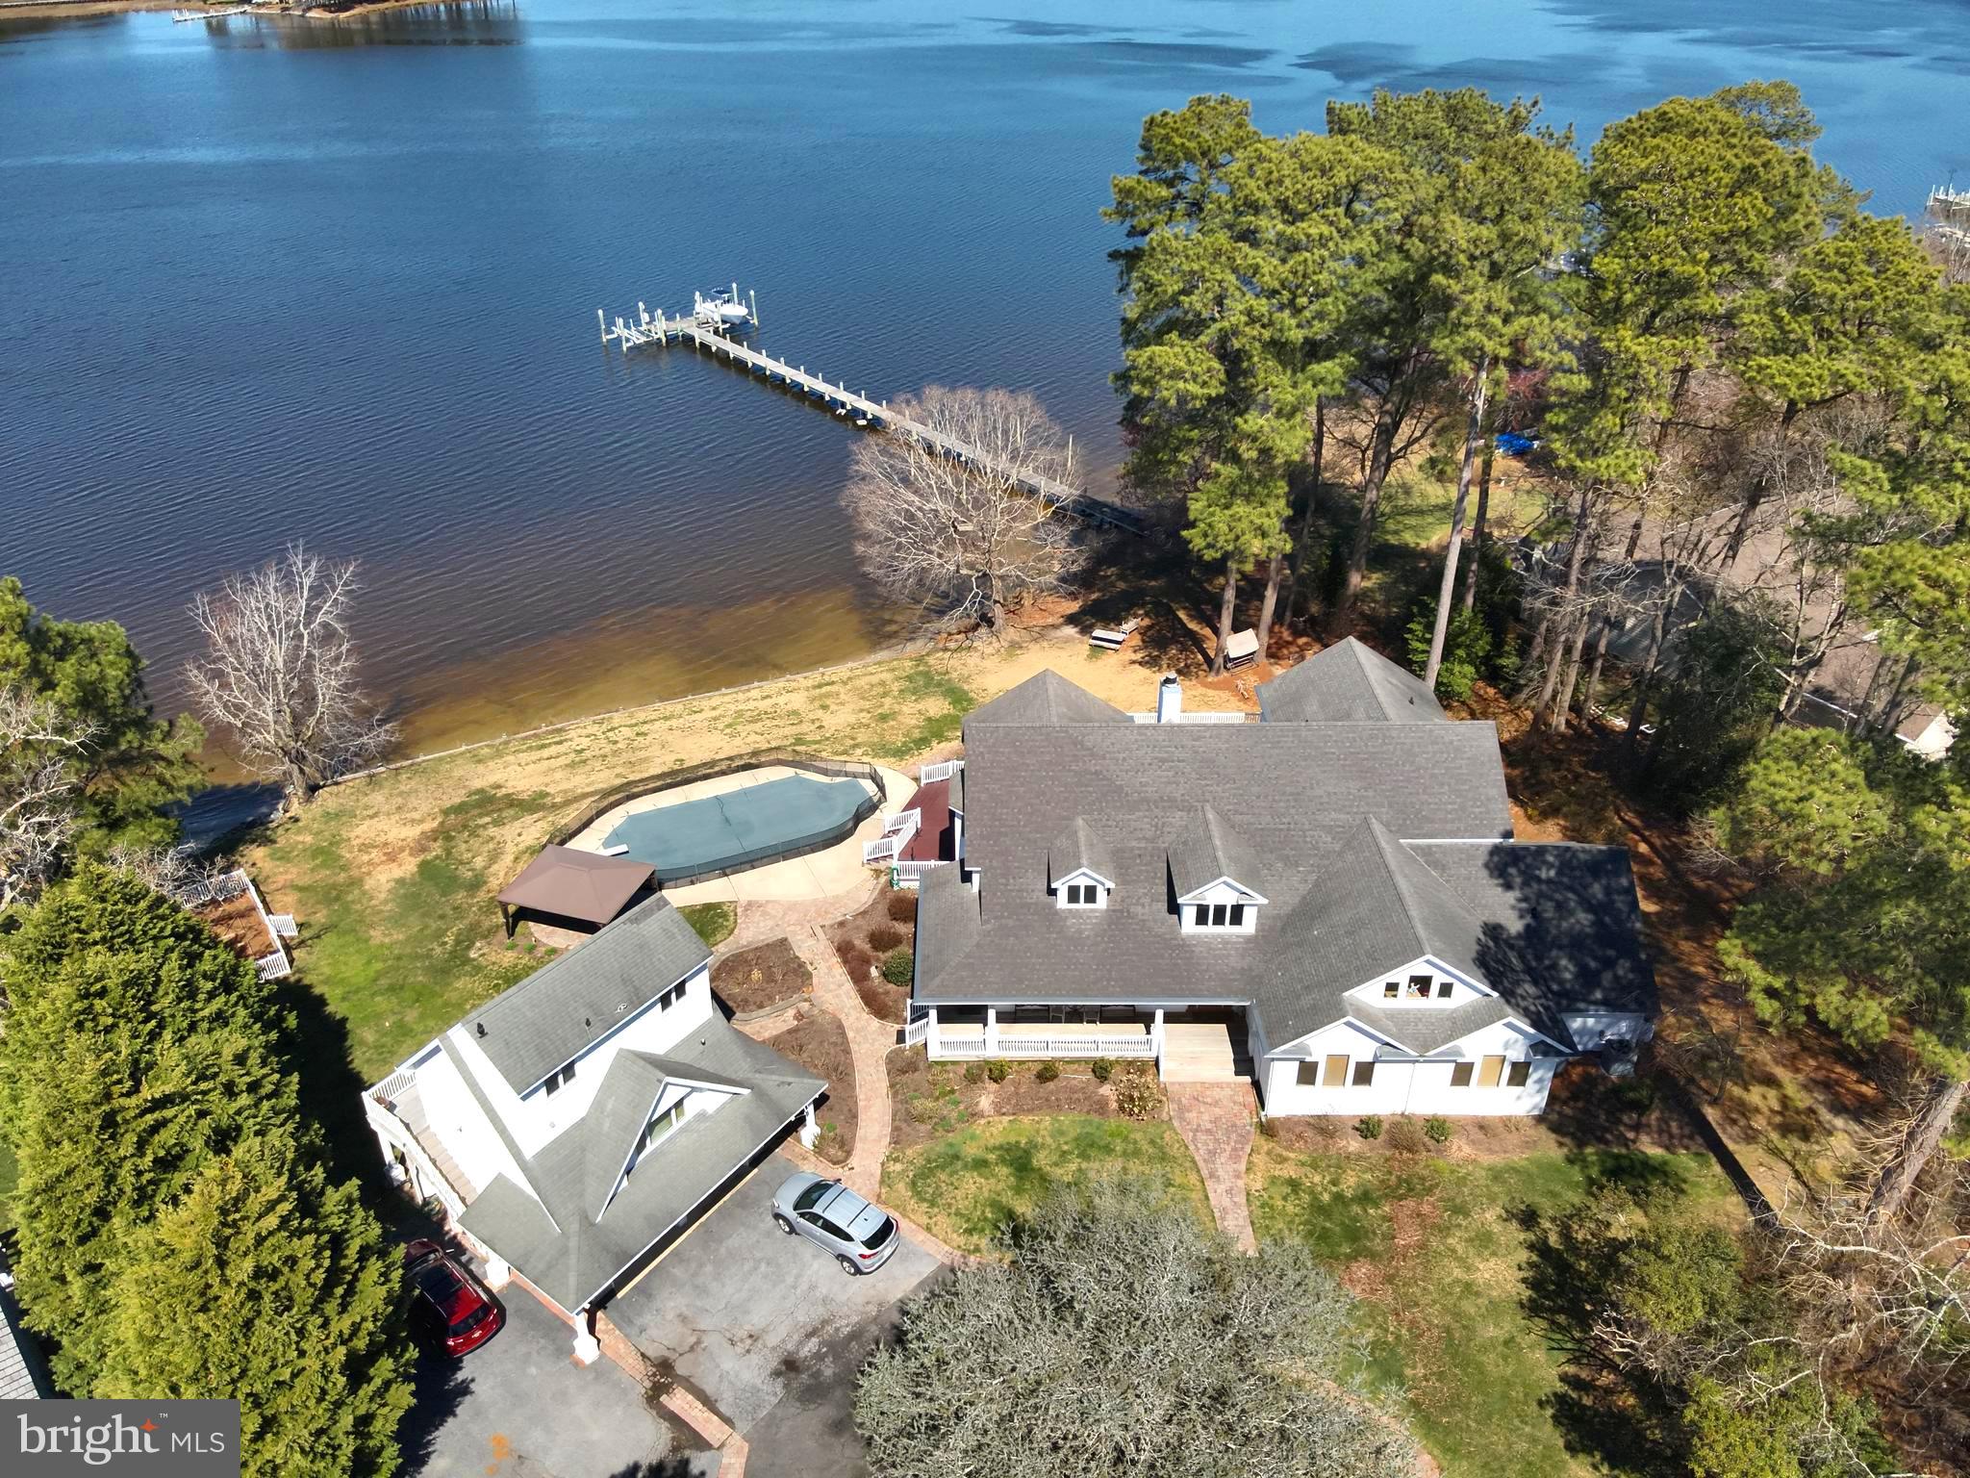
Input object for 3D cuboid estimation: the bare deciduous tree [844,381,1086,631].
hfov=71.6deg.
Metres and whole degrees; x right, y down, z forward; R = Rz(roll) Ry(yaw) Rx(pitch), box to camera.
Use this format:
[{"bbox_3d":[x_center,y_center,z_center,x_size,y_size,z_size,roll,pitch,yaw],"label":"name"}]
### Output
[{"bbox_3d":[-0.921,-12.157,76.089,13.600,14.200,13.200,0,32,0],"label":"bare deciduous tree"}]

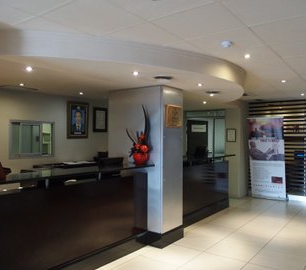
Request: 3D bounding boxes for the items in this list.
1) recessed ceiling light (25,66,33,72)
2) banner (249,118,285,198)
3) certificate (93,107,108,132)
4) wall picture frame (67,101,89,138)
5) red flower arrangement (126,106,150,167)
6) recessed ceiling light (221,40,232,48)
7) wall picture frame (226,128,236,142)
[{"bbox_3d":[-1.349,-0.715,3.180,0.090,0.030,0.090,-1,-1,37],"label":"recessed ceiling light"},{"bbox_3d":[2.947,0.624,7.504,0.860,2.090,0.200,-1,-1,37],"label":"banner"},{"bbox_3d":[-1.046,-0.302,5.915,0.030,0.495,0.395,-1,-1,37],"label":"certificate"},{"bbox_3d":[-1.383,-0.269,5.460,0.035,0.685,0.505,-1,-1,37],"label":"wall picture frame"},{"bbox_3d":[-0.219,0.001,4.190,0.250,0.870,0.310,-1,-1,37],"label":"red flower arrangement"},{"bbox_3d":[0.720,-0.889,2.853,0.105,0.050,0.105,0,-1,0],"label":"recessed ceiling light"},{"bbox_3d":[2.091,0.018,7.773,0.260,0.340,0.025,-1,-1,37],"label":"wall picture frame"}]

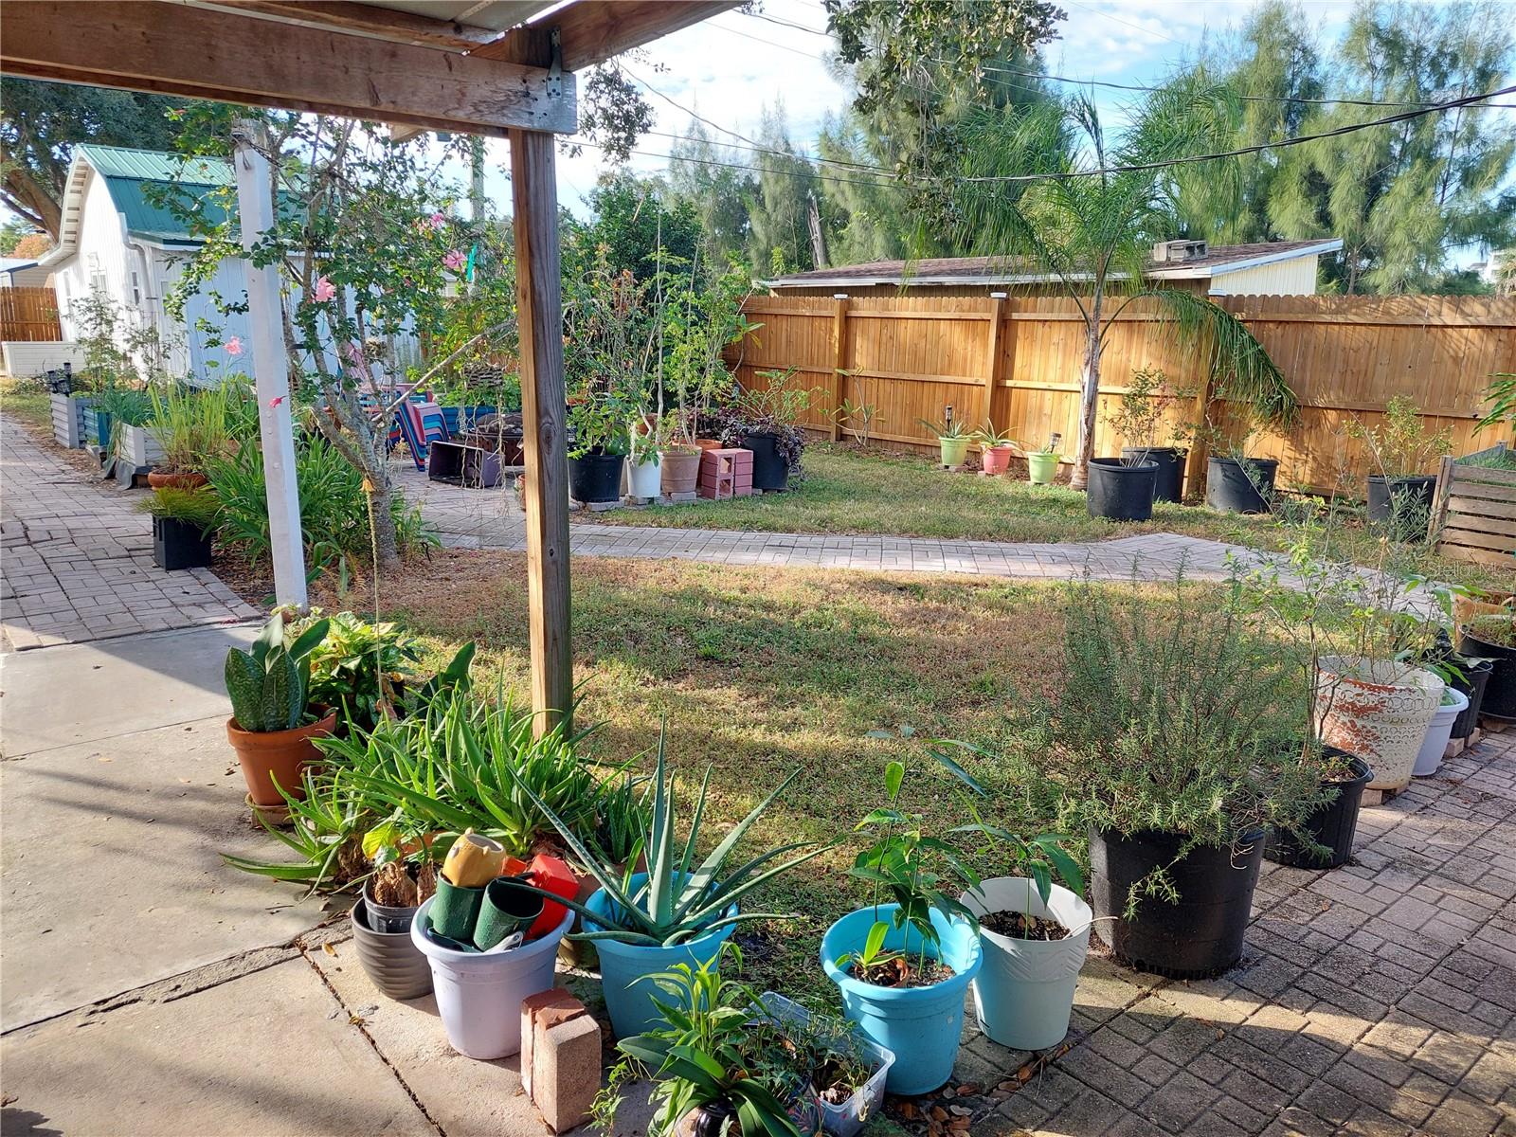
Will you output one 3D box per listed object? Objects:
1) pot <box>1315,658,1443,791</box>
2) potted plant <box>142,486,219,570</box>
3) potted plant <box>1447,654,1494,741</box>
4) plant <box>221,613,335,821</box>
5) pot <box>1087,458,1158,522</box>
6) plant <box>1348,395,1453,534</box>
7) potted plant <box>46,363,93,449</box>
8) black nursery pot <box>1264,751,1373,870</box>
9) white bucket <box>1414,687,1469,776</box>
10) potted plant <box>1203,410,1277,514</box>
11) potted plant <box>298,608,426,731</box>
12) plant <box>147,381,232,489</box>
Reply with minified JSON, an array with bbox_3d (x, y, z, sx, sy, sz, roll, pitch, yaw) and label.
[{"bbox_3d":[2.146,0.546,3.681,0.385,0.370,0.385,1,13,0],"label":"pot"},{"bbox_3d":[-3.320,-0.259,6.054,0.400,0.460,0.400,-7,14,-29],"label":"potted plant"},{"bbox_3d":[2.707,0.494,4.133,0.290,0.300,0.290,0,13,0],"label":"potted plant"},{"bbox_3d":[-1.558,0.469,3.458,0.335,0.655,0.335,0,13,0],"label":"plant"},{"bbox_3d":[3.044,-0.666,8.842,0.555,0.460,0.555,1,13,0],"label":"pot"},{"bbox_3d":[5.327,-0.859,8.715,0.780,1.080,0.720,0,13,0],"label":"plant"},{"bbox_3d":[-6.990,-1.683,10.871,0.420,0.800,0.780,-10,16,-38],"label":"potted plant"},{"bbox_3d":[1.741,0.768,3.325,0.335,0.265,0.335,7,14,29],"label":"black nursery pot"},{"bbox_3d":[2.446,0.602,3.963,0.350,0.280,0.350,0,13,0],"label":"white bucket"},{"bbox_3d":[4.230,-0.949,9.218,0.630,0.870,0.580,1,13,0],"label":"potted plant"},{"bbox_3d":[-1.369,0.413,3.621,0.460,0.560,0.440,-5,14,-22],"label":"potted plant"},{"bbox_3d":[-4.622,-1.085,8.522,0.620,0.860,0.580,-6,14,-28],"label":"plant"}]

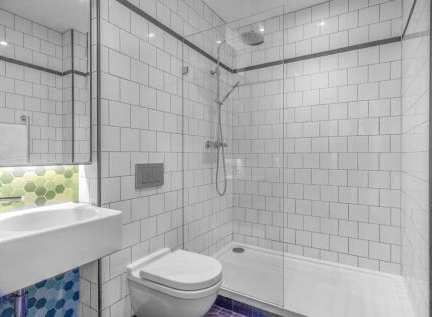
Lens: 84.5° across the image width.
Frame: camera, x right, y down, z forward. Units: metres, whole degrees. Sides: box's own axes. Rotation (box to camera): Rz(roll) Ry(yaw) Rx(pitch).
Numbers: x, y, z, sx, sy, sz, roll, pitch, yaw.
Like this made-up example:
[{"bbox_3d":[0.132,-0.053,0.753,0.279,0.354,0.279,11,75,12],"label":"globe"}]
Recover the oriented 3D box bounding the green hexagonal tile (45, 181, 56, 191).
[{"bbox_3d":[-0.856,0.141,1.236,0.008,0.049,0.057,0,1,30],"label":"green hexagonal tile"}]

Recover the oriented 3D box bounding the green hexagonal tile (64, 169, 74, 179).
[{"bbox_3d":[-0.811,0.088,1.314,0.008,0.049,0.057,0,1,30],"label":"green hexagonal tile"}]

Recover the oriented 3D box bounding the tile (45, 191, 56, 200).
[{"bbox_3d":[-0.855,0.191,1.237,0.008,0.049,0.057,0,1,30],"label":"tile"}]

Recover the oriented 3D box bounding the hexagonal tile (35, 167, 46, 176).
[{"bbox_3d":[-0.878,0.065,1.195,0.008,0.049,0.057,0,1,30],"label":"hexagonal tile"}]

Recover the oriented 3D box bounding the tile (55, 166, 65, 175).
[{"bbox_3d":[-0.833,0.064,1.274,0.008,0.049,0.057,0,1,30],"label":"tile"}]

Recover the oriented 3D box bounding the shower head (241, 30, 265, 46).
[{"bbox_3d":[0.321,-1.045,2.074,0.205,0.040,0.205,12,7,29],"label":"shower head"}]

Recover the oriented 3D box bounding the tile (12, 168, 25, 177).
[{"bbox_3d":[-0.923,0.067,1.116,0.008,0.049,0.057,0,1,30],"label":"tile"}]

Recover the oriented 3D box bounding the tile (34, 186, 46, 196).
[{"bbox_3d":[-0.878,0.167,1.197,0.008,0.049,0.057,0,1,30],"label":"tile"}]

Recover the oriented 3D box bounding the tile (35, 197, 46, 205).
[{"bbox_3d":[-0.878,0.217,1.198,0.008,0.049,0.057,0,1,30],"label":"tile"}]

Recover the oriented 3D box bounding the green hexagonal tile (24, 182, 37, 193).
[{"bbox_3d":[-0.900,0.142,1.157,0.008,0.049,0.057,0,1,30],"label":"green hexagonal tile"}]

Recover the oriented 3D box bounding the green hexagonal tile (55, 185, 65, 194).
[{"bbox_3d":[-0.833,0.165,1.276,0.008,0.049,0.057,0,1,30],"label":"green hexagonal tile"}]

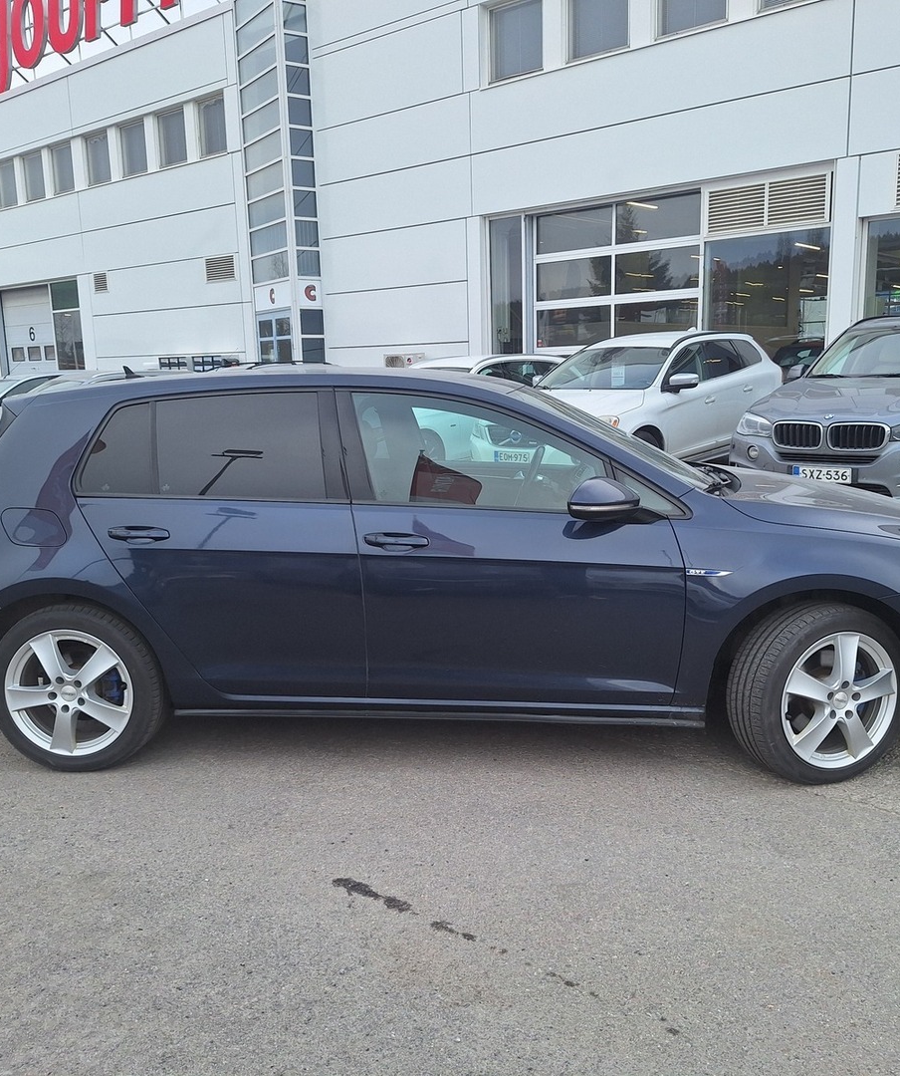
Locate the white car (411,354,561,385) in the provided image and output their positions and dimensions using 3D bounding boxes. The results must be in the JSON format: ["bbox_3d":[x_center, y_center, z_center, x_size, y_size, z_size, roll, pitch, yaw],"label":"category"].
[{"bbox_3d":[-0.024,-1.630,12.820,1.880,1.520,4.600,7,13,39],"label":"white car"}]

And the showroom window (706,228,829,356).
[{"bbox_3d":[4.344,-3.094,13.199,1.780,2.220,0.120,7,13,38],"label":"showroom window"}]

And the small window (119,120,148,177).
[{"bbox_3d":[-7.217,-8.896,21.752,1.050,1.140,0.120,7,13,38],"label":"small window"}]

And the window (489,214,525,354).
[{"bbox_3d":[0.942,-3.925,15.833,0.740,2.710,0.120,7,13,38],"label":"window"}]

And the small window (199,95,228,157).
[{"bbox_3d":[-4.886,-8.510,19.729,0.960,1.130,0.120,7,13,38],"label":"small window"}]

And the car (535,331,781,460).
[{"bbox_3d":[2.090,-1.440,10.800,1.910,1.710,4.630,7,13,39],"label":"car"}]

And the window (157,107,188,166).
[{"bbox_3d":[-6.078,-8.766,20.848,1.050,1.140,0.120,7,13,38],"label":"window"}]

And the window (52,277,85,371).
[{"bbox_3d":[-9.841,-4.809,24.704,1.300,3.500,0.120,7,13,38],"label":"window"}]

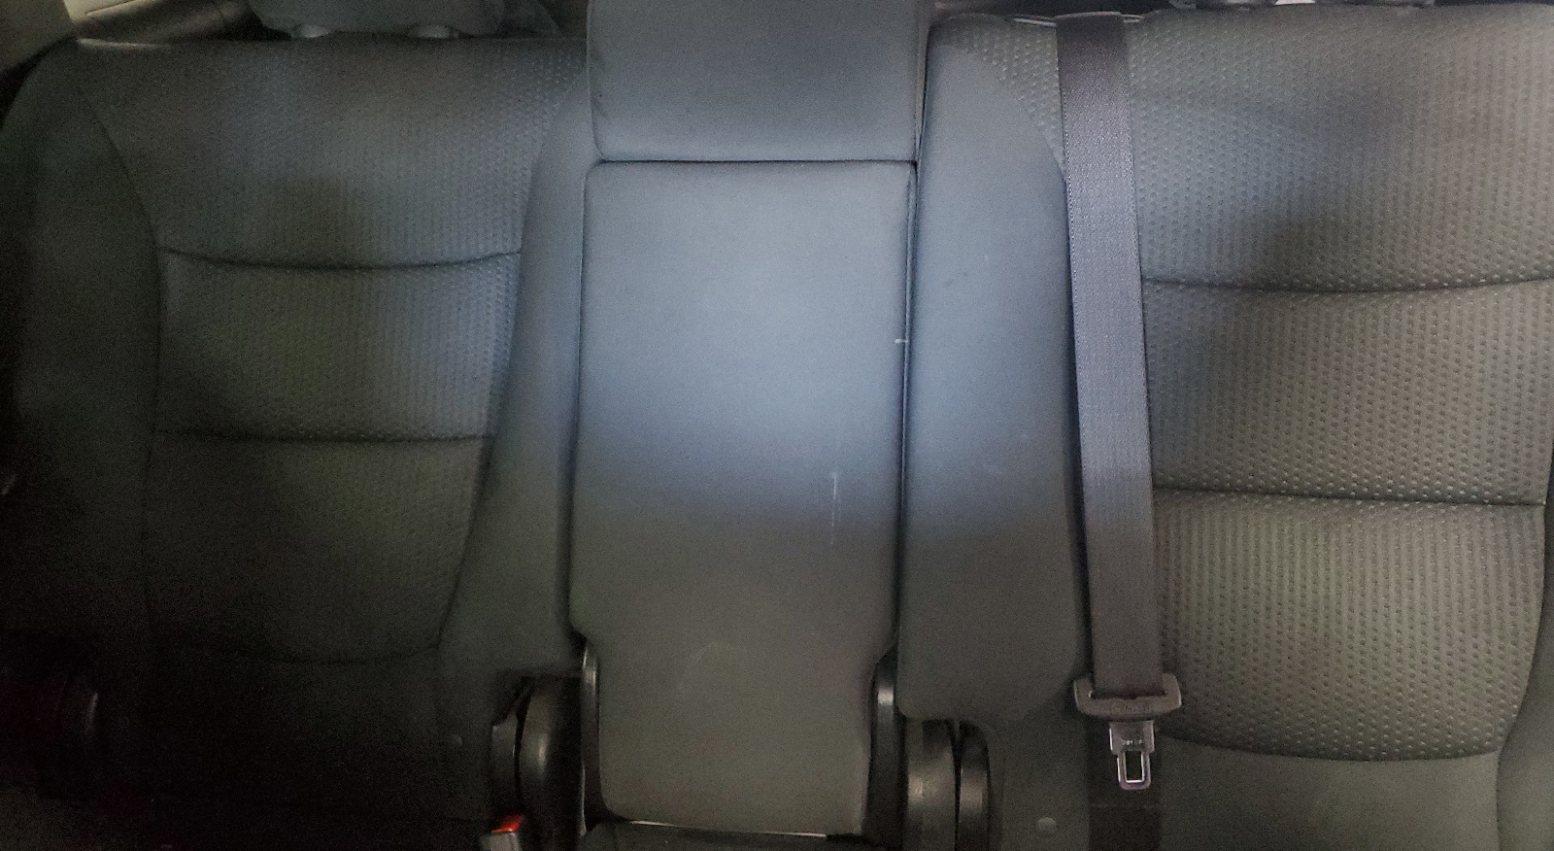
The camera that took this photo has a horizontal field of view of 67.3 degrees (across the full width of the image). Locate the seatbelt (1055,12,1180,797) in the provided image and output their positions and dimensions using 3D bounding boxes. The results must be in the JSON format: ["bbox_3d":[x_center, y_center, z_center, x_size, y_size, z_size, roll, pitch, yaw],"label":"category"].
[{"bbox_3d":[0.228,-0.019,0.795,0.072,0.530,0.040,-3,-3,12],"label":"seatbelt"}]

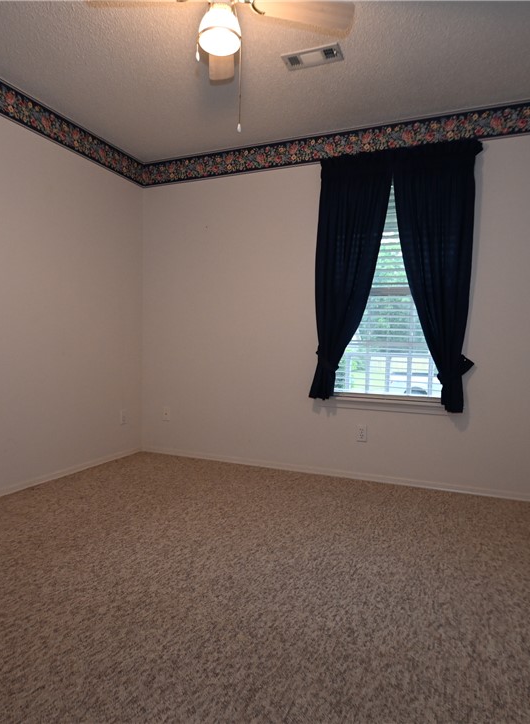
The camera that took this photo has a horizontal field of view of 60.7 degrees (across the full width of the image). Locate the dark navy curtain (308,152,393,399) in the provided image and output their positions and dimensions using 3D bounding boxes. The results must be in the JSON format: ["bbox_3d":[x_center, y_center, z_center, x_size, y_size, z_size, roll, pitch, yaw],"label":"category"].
[{"bbox_3d":[0.586,-0.567,3.113,0.530,1.670,0.110,2,3,23],"label":"dark navy curtain"}]

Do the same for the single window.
[{"bbox_3d":[0.857,-0.495,3.086,0.860,1.450,0.055,2,3,23],"label":"single window"}]

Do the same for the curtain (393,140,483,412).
[{"bbox_3d":[1.068,-0.533,2.907,0.530,1.680,0.110,2,3,23],"label":"curtain"}]

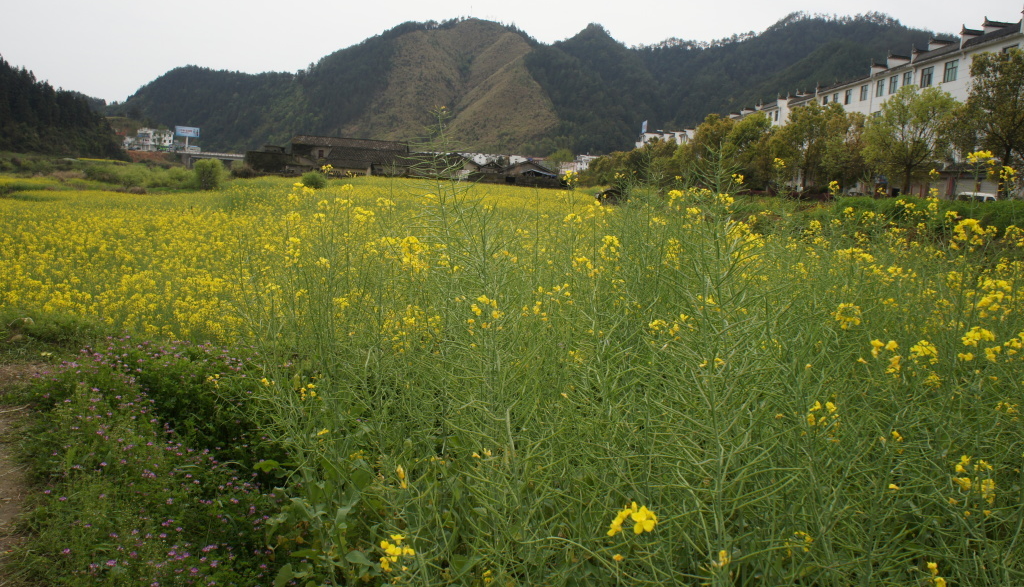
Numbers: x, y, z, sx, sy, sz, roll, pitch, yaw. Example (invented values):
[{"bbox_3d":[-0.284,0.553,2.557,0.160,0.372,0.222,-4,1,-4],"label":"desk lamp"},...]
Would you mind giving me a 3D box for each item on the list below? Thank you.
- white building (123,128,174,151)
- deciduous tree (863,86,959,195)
[{"bbox_3d":[-179.997,-76.257,380.000,21.000,11.200,12.000,-1,10,-20],"label":"white building"},{"bbox_3d":[27.453,-10.360,53.000,6.200,7.900,6.200,3,9,6],"label":"deciduous tree"}]

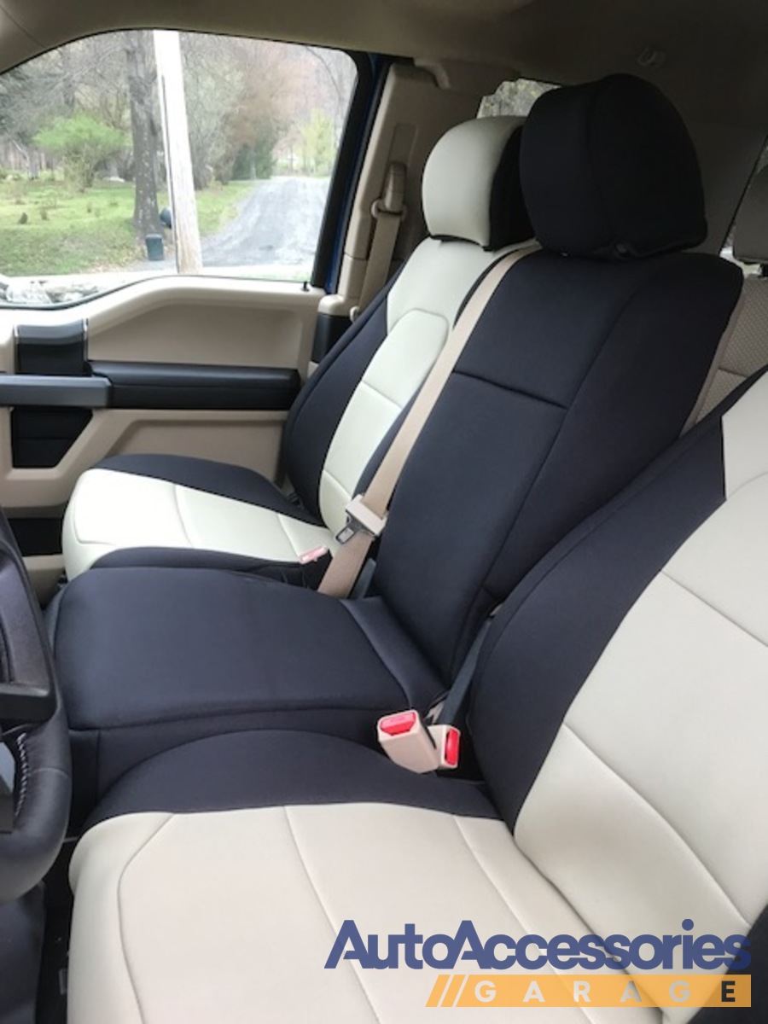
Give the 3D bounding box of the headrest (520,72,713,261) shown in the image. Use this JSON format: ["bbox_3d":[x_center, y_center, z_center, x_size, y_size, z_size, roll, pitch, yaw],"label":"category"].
[{"bbox_3d":[0.278,-0.426,1.033,0.150,0.206,0.250,-6,24,-20],"label":"headrest"}]

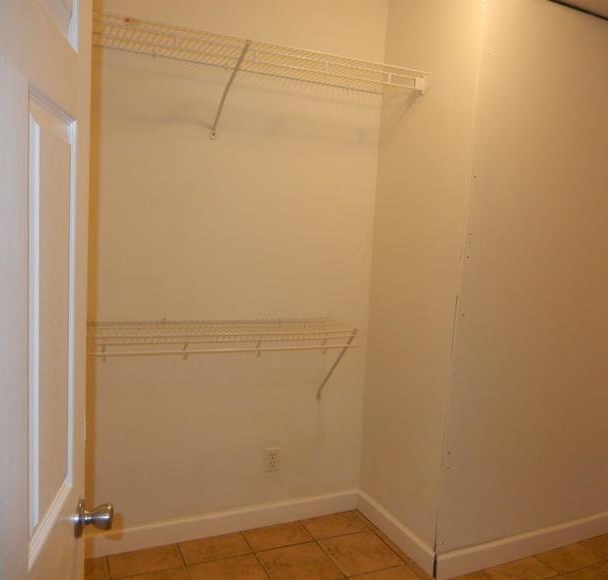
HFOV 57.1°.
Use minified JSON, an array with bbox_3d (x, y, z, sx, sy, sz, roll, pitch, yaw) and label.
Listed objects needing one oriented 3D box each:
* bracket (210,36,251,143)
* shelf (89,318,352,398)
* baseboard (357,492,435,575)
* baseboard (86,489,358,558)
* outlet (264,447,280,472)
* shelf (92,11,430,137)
[{"bbox_3d":[-0.299,-0.787,2.245,0.022,0.323,0.420,0,7,-24],"label":"bracket"},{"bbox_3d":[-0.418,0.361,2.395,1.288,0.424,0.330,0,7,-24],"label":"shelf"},{"bbox_3d":[0.436,1.160,2.709,0.014,0.110,0.637,0,7,-27],"label":"baseboard"},{"bbox_3d":[-0.410,1.120,2.674,1.533,0.110,0.014,0,7,-24],"label":"baseboard"},{"bbox_3d":[-0.160,0.835,2.751,0.074,0.116,0.008,0,7,-24],"label":"outlet"},{"bbox_3d":[-0.229,-0.791,2.282,1.533,0.321,0.410,0,7,-24],"label":"shelf"}]

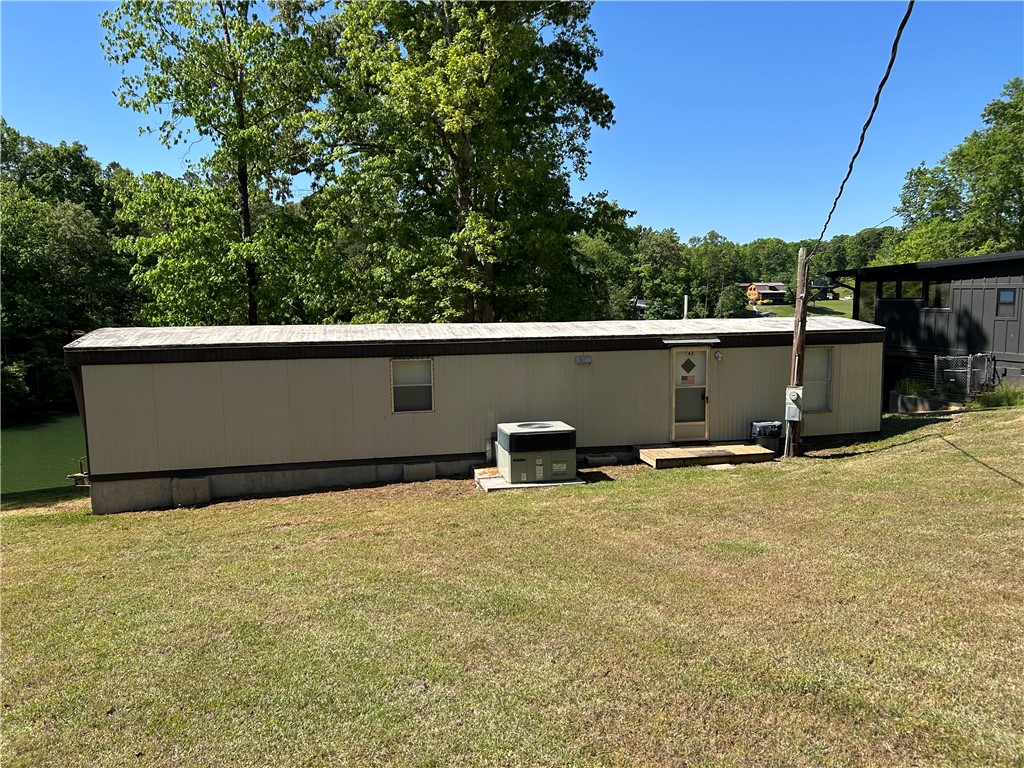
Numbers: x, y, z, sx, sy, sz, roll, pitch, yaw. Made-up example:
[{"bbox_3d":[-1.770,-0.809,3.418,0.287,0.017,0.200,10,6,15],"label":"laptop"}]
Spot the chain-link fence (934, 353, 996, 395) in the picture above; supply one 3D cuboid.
[{"bbox_3d":[14.280,-0.330,24.200,1.100,1.300,1.300,-4,7,-26],"label":"chain-link fence"}]

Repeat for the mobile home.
[{"bbox_3d":[-0.138,0.250,17.915,17.340,3.390,3.740,-2,7,-13],"label":"mobile home"}]

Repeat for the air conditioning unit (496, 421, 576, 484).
[{"bbox_3d":[0.463,1.317,15.085,1.300,0.965,1.060,-2,7,-13],"label":"air conditioning unit"}]

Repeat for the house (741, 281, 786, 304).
[{"bbox_3d":[93.054,-33.418,284.000,16.500,8.000,9.500,1,7,16],"label":"house"}]

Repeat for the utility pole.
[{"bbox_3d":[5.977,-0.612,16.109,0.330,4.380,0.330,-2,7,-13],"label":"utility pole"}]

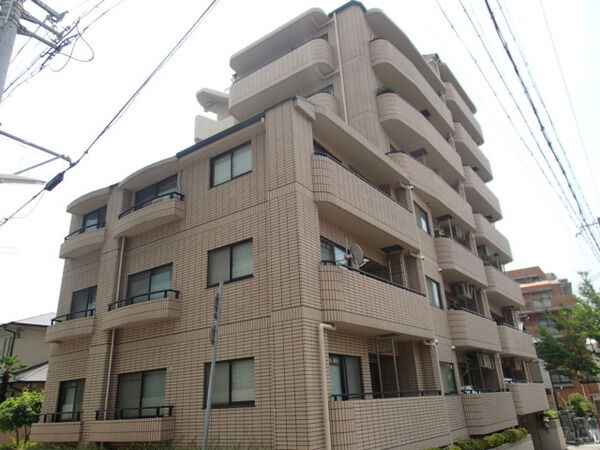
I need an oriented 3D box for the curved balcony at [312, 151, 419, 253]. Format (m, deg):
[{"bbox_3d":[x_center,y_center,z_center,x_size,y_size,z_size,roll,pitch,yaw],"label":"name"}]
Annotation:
[{"bbox_3d":[1.621,-0.364,12.318,1.150,1.320,5.320,-19,-27,34],"label":"curved balcony"}]

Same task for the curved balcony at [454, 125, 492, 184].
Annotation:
[{"bbox_3d":[10.051,-4.201,26.092,1.190,1.380,6.500,-18,-27,34],"label":"curved balcony"}]

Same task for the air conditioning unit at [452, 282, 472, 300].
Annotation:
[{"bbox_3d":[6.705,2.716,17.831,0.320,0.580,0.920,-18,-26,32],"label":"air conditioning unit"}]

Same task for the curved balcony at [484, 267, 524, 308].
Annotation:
[{"bbox_3d":[10.437,3.365,23.060,1.200,1.400,6.700,-18,-27,34],"label":"curved balcony"}]

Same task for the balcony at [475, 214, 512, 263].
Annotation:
[{"bbox_3d":[10.312,0.879,24.055,1.200,1.400,6.500,-18,-27,34],"label":"balcony"}]

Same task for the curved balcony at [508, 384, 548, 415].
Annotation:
[{"bbox_3d":[10.660,8.378,21.011,1.200,1.300,6.800,-18,-27,34],"label":"curved balcony"}]

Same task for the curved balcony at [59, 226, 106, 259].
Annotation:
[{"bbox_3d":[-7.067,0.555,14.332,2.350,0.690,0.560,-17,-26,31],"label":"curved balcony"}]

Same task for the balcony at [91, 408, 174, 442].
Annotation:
[{"bbox_3d":[-4.271,4.950,10.709,2.850,0.730,0.500,-16,-25,30],"label":"balcony"}]

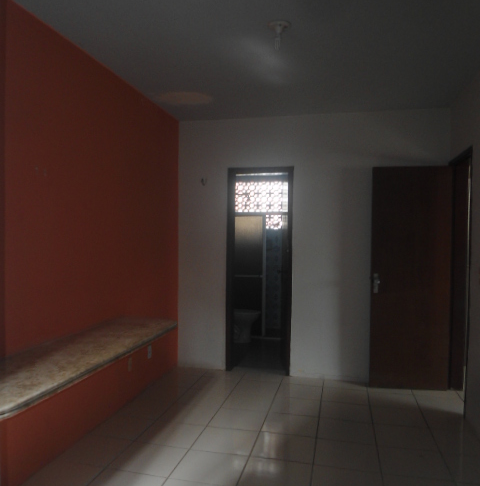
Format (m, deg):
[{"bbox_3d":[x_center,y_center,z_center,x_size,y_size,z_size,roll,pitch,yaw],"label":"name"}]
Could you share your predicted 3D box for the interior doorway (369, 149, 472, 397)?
[{"bbox_3d":[1.626,0.322,4.305,0.844,2.160,0.781,1,1,12],"label":"interior doorway"}]

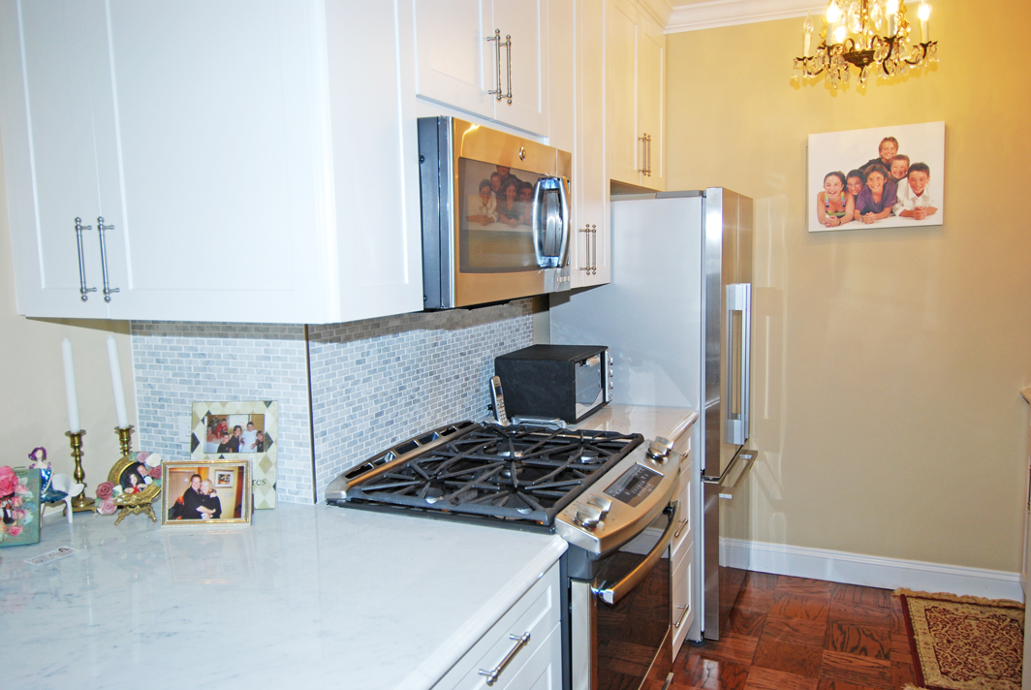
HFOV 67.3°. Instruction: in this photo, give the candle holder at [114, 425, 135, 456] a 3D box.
[{"bbox_3d":[-0.951,0.297,1.899,0.072,0.190,0.072,-3,7,-14],"label":"candle holder"}]

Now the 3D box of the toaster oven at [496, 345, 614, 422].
[{"bbox_3d":[0.153,0.140,2.833,0.310,0.228,0.385,2,7,25],"label":"toaster oven"}]

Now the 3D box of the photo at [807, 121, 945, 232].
[{"bbox_3d":[1.499,-0.694,3.235,0.510,0.410,0.032,2,7,25],"label":"photo"}]

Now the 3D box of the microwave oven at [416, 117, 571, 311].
[{"bbox_3d":[-0.139,-0.340,2.151,0.385,0.425,0.750,2,7,25],"label":"microwave oven"}]

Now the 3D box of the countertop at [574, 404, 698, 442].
[{"bbox_3d":[0.267,0.283,2.720,0.650,0.035,0.620,2,7,25],"label":"countertop"}]

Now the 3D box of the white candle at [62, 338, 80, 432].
[{"bbox_3d":[-1.052,0.103,1.838,0.022,0.245,0.022,-3,7,-14],"label":"white candle"}]

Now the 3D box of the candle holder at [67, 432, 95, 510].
[{"bbox_3d":[-1.044,0.304,1.859,0.072,0.190,0.072,-3,7,-14],"label":"candle holder"}]

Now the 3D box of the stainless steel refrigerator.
[{"bbox_3d":[0.618,0.244,3.335,0.690,1.730,0.780,2,7,25],"label":"stainless steel refrigerator"}]

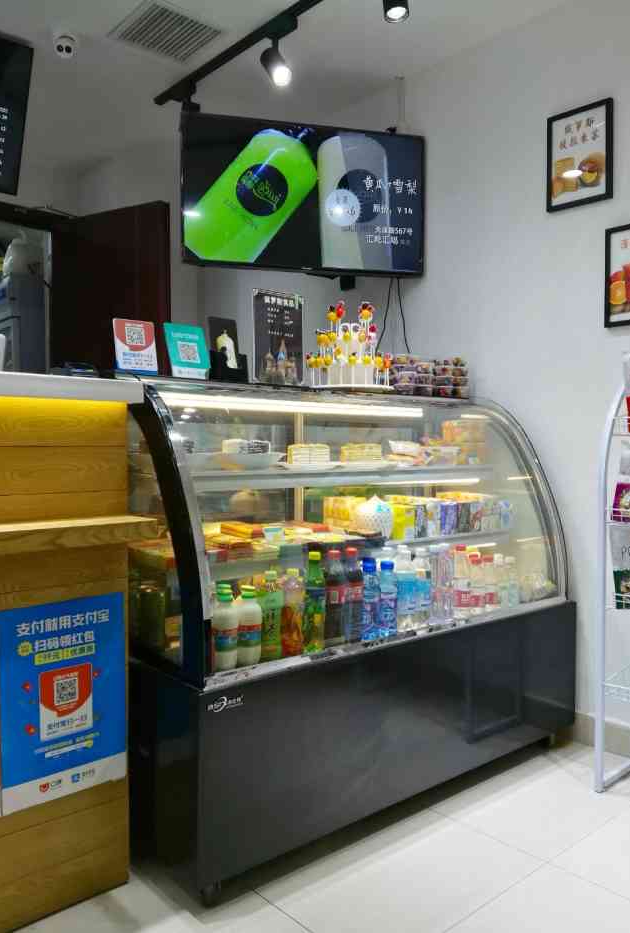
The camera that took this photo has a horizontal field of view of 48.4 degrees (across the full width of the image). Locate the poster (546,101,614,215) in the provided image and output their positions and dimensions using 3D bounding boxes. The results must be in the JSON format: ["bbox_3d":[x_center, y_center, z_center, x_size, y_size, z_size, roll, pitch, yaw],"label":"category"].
[{"bbox_3d":[0.916,-1.076,2.437,0.020,0.335,0.243,0,0,-41],"label":"poster"}]

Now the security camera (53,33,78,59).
[{"bbox_3d":[-0.949,-1.601,2.665,0.092,0.075,0.092,0,0,-18],"label":"security camera"}]

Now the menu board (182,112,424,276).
[{"bbox_3d":[-0.037,-1.072,2.824,0.972,0.568,0.075,0,2,-11],"label":"menu board"}]

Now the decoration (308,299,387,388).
[{"bbox_3d":[0.115,-0.435,2.480,0.285,0.318,0.285,0,0,0],"label":"decoration"}]

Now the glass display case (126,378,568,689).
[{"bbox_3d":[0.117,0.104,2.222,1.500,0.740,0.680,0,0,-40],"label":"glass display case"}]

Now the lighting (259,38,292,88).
[{"bbox_3d":[-0.138,-1.426,2.480,0.080,0.170,0.115,0,0,-37],"label":"lighting"}]

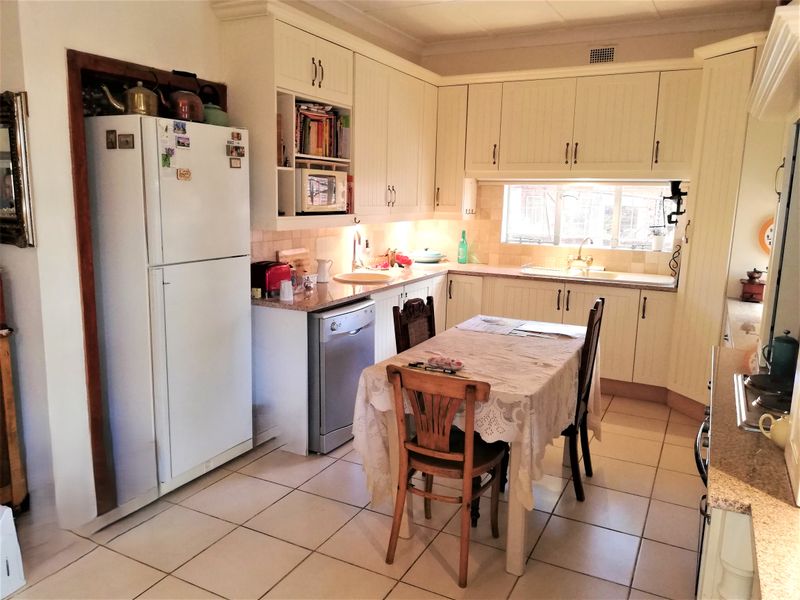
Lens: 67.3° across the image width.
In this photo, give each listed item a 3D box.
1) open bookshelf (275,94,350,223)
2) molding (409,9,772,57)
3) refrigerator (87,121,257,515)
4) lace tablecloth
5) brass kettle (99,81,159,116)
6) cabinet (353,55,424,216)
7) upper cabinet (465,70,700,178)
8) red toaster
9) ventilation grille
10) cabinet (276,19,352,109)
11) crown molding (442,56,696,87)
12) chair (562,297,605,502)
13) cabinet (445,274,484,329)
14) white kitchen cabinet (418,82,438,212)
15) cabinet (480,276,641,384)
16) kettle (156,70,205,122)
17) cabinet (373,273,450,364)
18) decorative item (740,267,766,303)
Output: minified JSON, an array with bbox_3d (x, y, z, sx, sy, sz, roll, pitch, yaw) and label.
[{"bbox_3d":[-0.647,-0.875,3.729,0.342,0.696,0.790,6,11,27],"label":"open bookshelf"},{"bbox_3d":[1.441,-2.209,4.973,2.815,0.130,0.120,6,11,27],"label":"molding"},{"bbox_3d":[-1.306,-0.004,3.277,0.672,1.819,0.672,6,11,27],"label":"refrigerator"},{"bbox_3d":[0.473,0.509,3.025,0.765,0.610,1.416,6,11,27],"label":"lace tablecloth"},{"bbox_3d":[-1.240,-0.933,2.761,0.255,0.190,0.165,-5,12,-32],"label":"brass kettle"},{"bbox_3d":[-0.226,-1.223,4.682,0.370,1.076,1.098,6,11,27],"label":"cabinet"},{"bbox_3d":[1.449,-1.383,4.944,1.788,0.793,0.360,6,11,27],"label":"upper cabinet"},{"bbox_3d":[-0.812,-0.135,3.775,0.171,0.208,0.285,6,11,27],"label":"red toaster"},{"bbox_3d":[1.605,-1.943,4.777,0.179,0.110,0.033,6,11,27],"label":"ventilation grille"},{"bbox_3d":[-0.634,-1.390,3.639,0.342,0.350,0.794,6,11,27],"label":"cabinet"},{"bbox_3d":[1.243,-1.788,4.746,2.030,0.084,0.070,6,11,27],"label":"crown molding"},{"bbox_3d":[0.794,0.482,3.186,0.468,0.989,0.407,6,11,27],"label":"chair"},{"bbox_3d":[0.654,0.133,5.295,0.322,0.733,0.541,6,11,27],"label":"cabinet"},{"bbox_3d":[0.091,-1.322,5.291,0.370,1.076,0.290,6,11,27],"label":"white kitchen cabinet"},{"bbox_3d":[1.381,0.197,5.100,1.260,0.755,0.580,6,11,27],"label":"cabinet"},{"bbox_3d":[-1.107,-1.019,3.031,0.235,0.265,0.175,-4,11,-27],"label":"kettle"},{"bbox_3d":[-0.162,0.210,4.852,0.580,0.760,1.270,6,11,27],"label":"cabinet"},{"bbox_3d":[2.308,-0.101,3.923,0.130,0.232,0.126,6,11,27],"label":"decorative item"}]

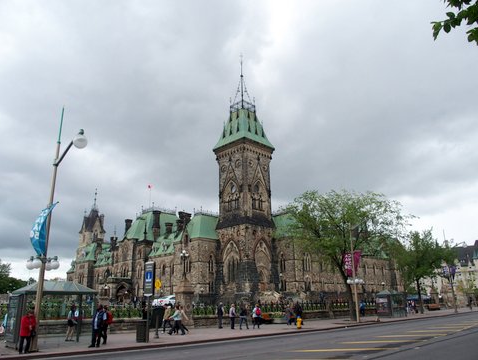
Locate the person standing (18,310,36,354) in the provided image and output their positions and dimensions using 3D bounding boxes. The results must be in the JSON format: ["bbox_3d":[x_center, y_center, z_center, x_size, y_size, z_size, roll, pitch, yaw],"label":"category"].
[{"bbox_3d":[-8.186,5.874,15.090,0.560,1.597,0.420,16,-24,-42],"label":"person standing"}]

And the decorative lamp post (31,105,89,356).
[{"bbox_3d":[-8.366,1.664,17.625,1.600,11.200,2.400,16,-24,-42],"label":"decorative lamp post"}]

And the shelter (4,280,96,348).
[{"bbox_3d":[-8.694,6.288,18.468,3.566,2.830,1.942,14,-23,-40],"label":"shelter"}]

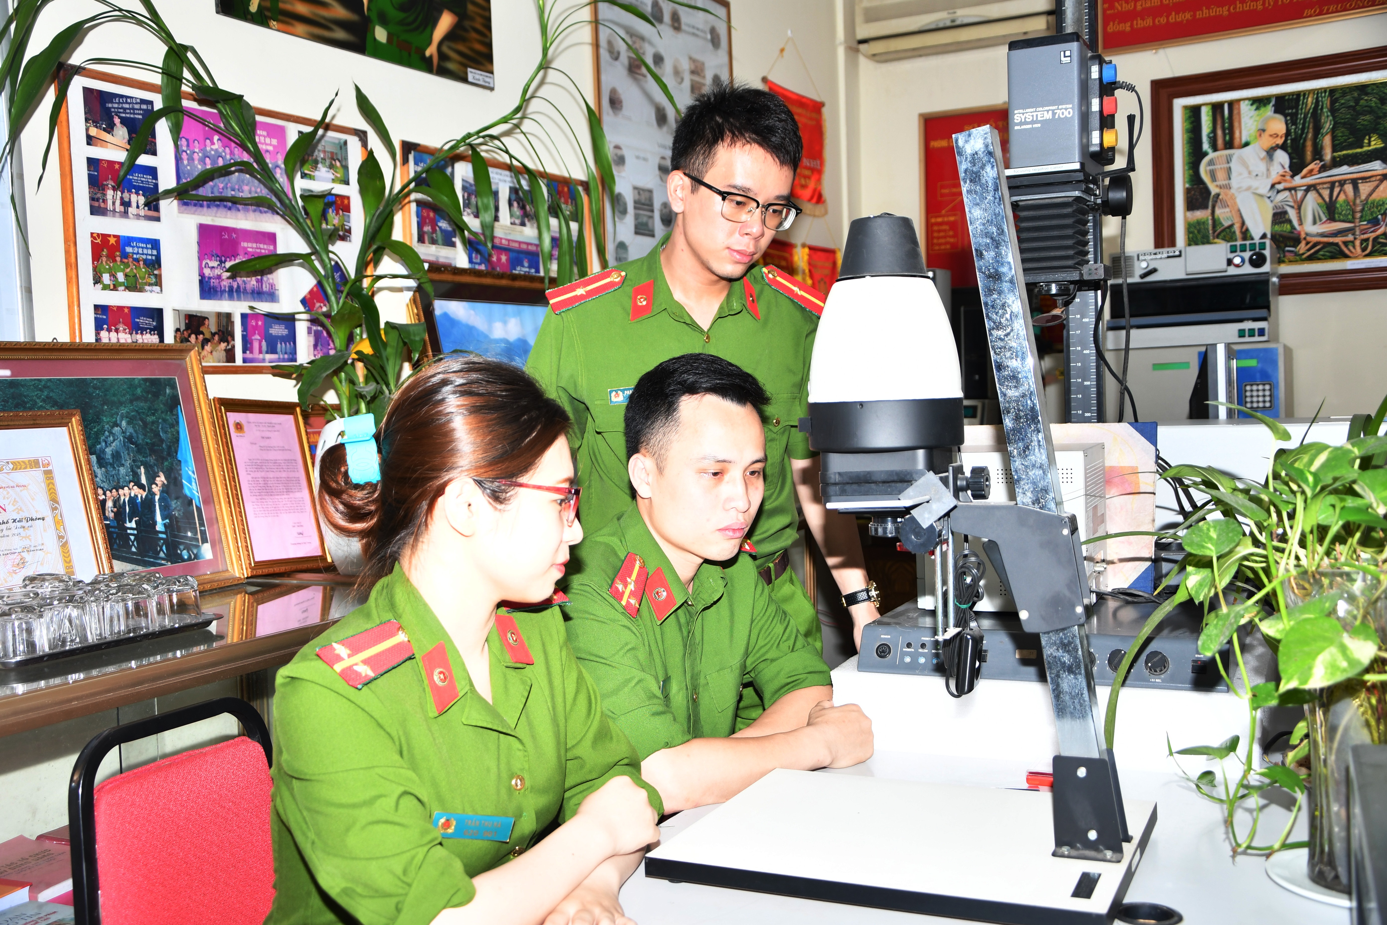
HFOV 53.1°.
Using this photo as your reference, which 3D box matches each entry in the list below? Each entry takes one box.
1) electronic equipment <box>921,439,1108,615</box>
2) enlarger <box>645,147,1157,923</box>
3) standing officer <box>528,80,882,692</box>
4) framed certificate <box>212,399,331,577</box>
[{"bbox_3d":[0.482,0.092,2.052,0.241,0.228,0.220,-1,3,26],"label":"electronic equipment"},{"bbox_3d":[0.220,0.040,1.458,0.459,0.742,0.356,-1,3,26],"label":"enlarger"},{"bbox_3d":[0.035,0.300,1.970,0.520,1.670,0.360,-3,3,-18],"label":"standing officer"},{"bbox_3d":[-0.814,0.046,2.697,0.030,0.340,0.256,-15,-5,21],"label":"framed certificate"}]

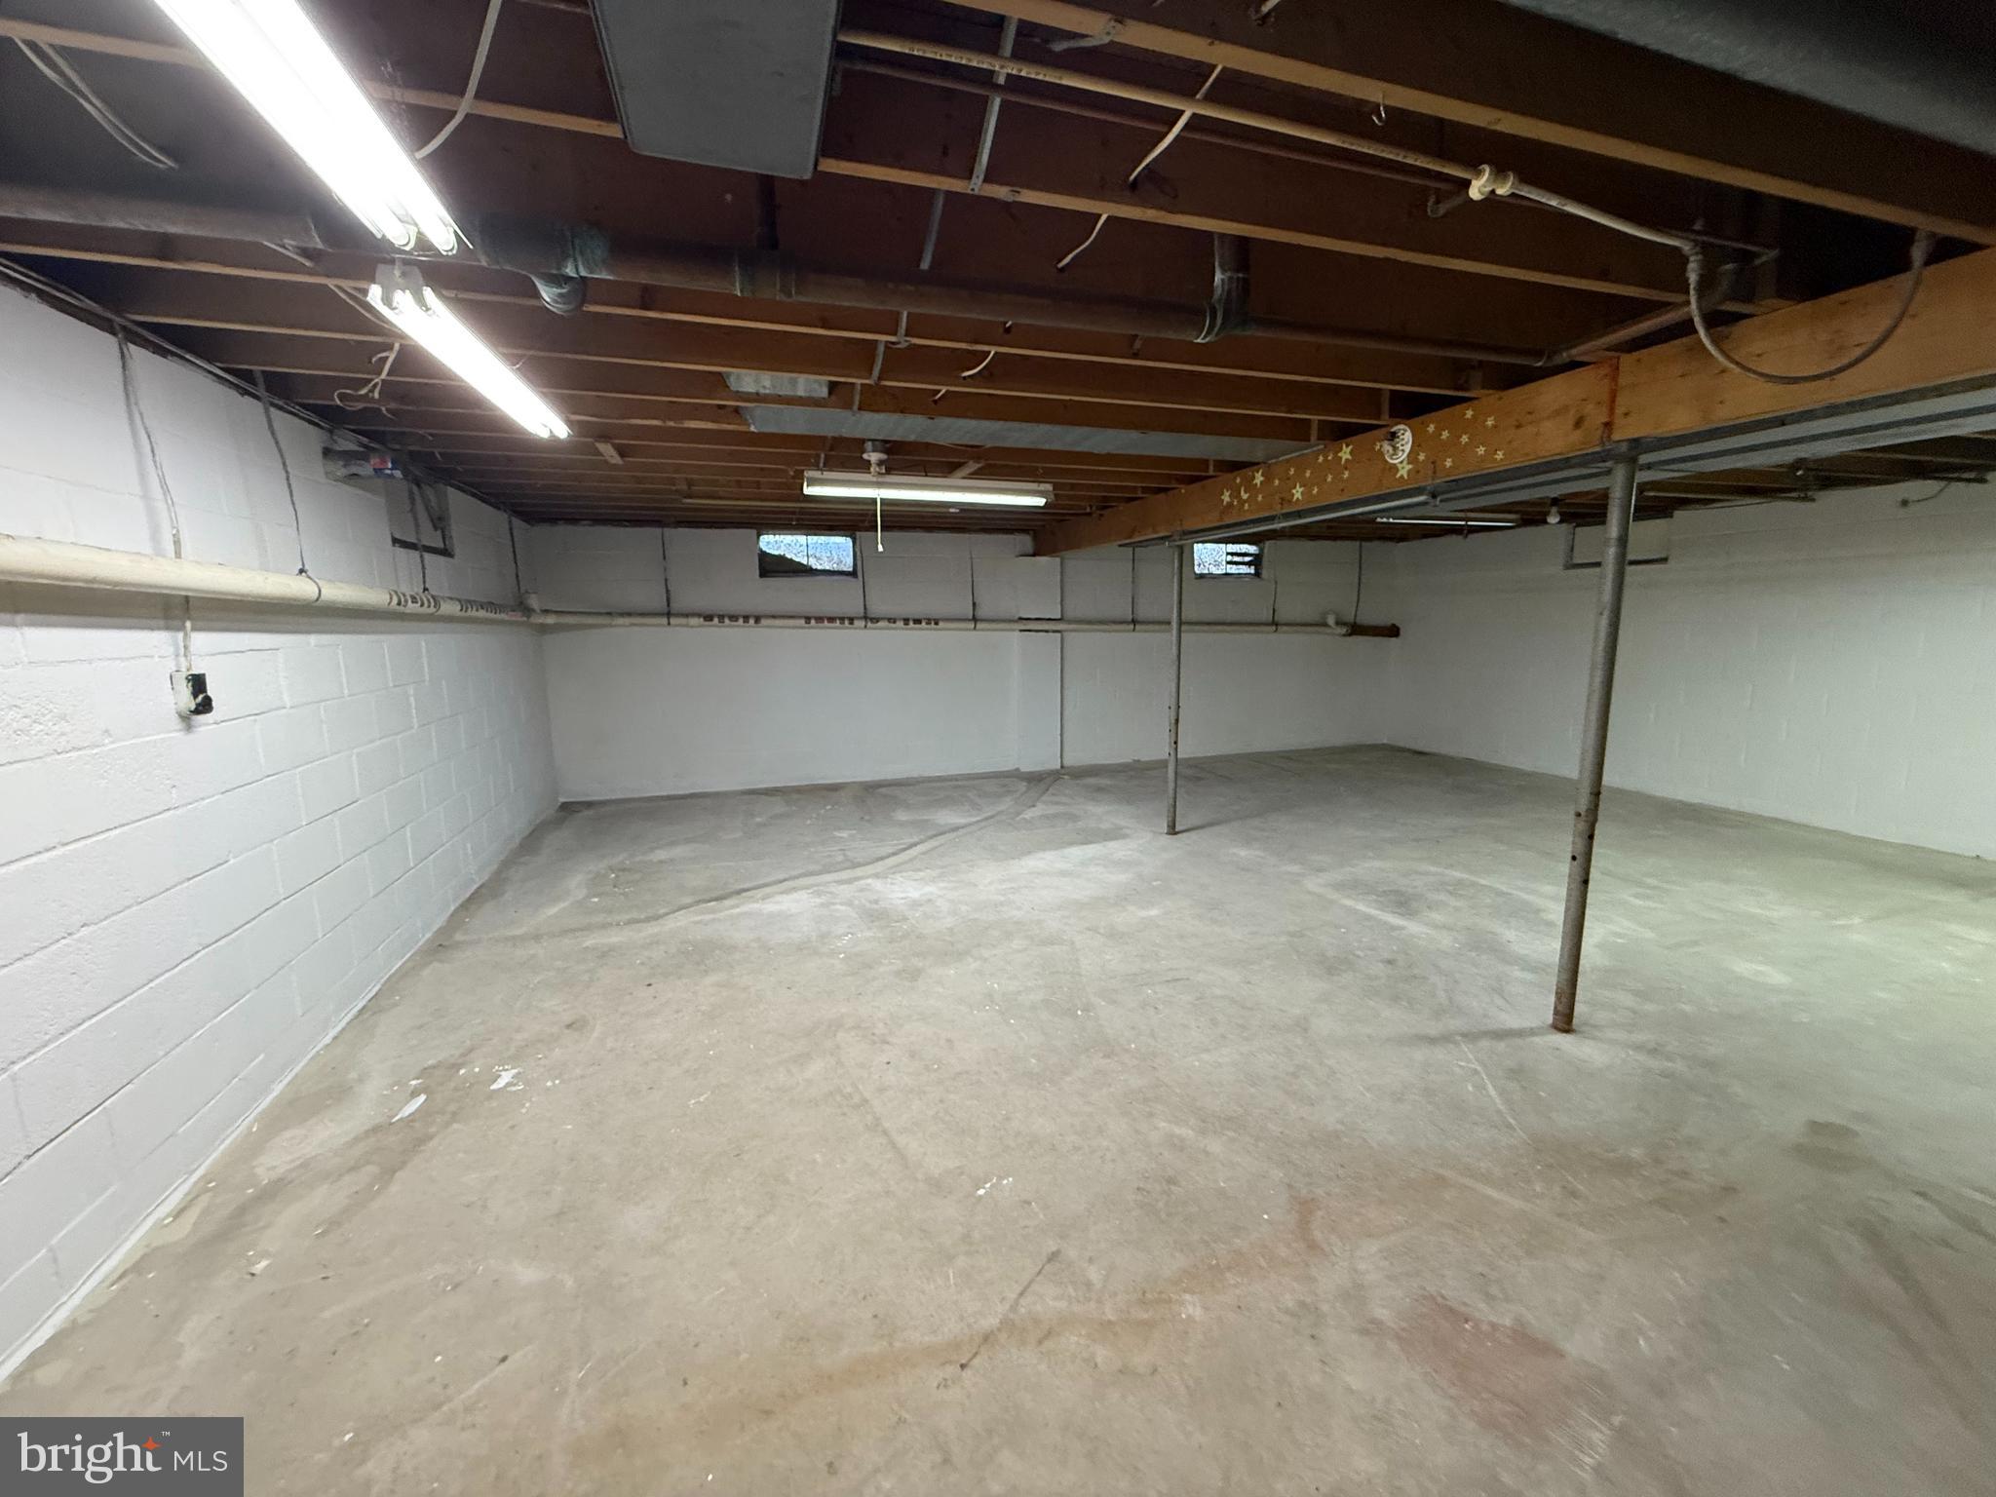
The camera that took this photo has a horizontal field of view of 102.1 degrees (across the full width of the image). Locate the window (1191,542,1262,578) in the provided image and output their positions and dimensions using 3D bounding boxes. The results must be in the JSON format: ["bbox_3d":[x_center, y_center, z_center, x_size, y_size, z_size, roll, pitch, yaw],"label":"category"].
[{"bbox_3d":[2.178,-1.786,7.681,0.780,0.380,0.100,-3,9,-16],"label":"window"}]

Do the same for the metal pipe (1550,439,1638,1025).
[{"bbox_3d":[2.007,0.025,2.714,0.068,1.958,0.068,-3,9,-16],"label":"metal pipe"}]

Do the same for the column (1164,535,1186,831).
[{"bbox_3d":[1.136,-0.369,5.158,0.068,1.879,0.068,-3,9,-16],"label":"column"}]

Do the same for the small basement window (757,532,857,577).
[{"bbox_3d":[-1.555,-1.581,6.612,0.790,0.375,0.100,-3,9,-16],"label":"small basement window"}]

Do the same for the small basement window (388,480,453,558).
[{"bbox_3d":[-2.836,-1.137,3.926,0.080,0.380,0.800,-3,9,-16],"label":"small basement window"}]

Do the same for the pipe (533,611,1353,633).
[{"bbox_3d":[0.053,-1.075,7.038,7.253,0.130,0.120,-2,9,-16],"label":"pipe"}]

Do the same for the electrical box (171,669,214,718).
[{"bbox_3d":[-2.205,-0.154,2.218,0.052,0.116,0.068,-3,9,-16],"label":"electrical box"}]

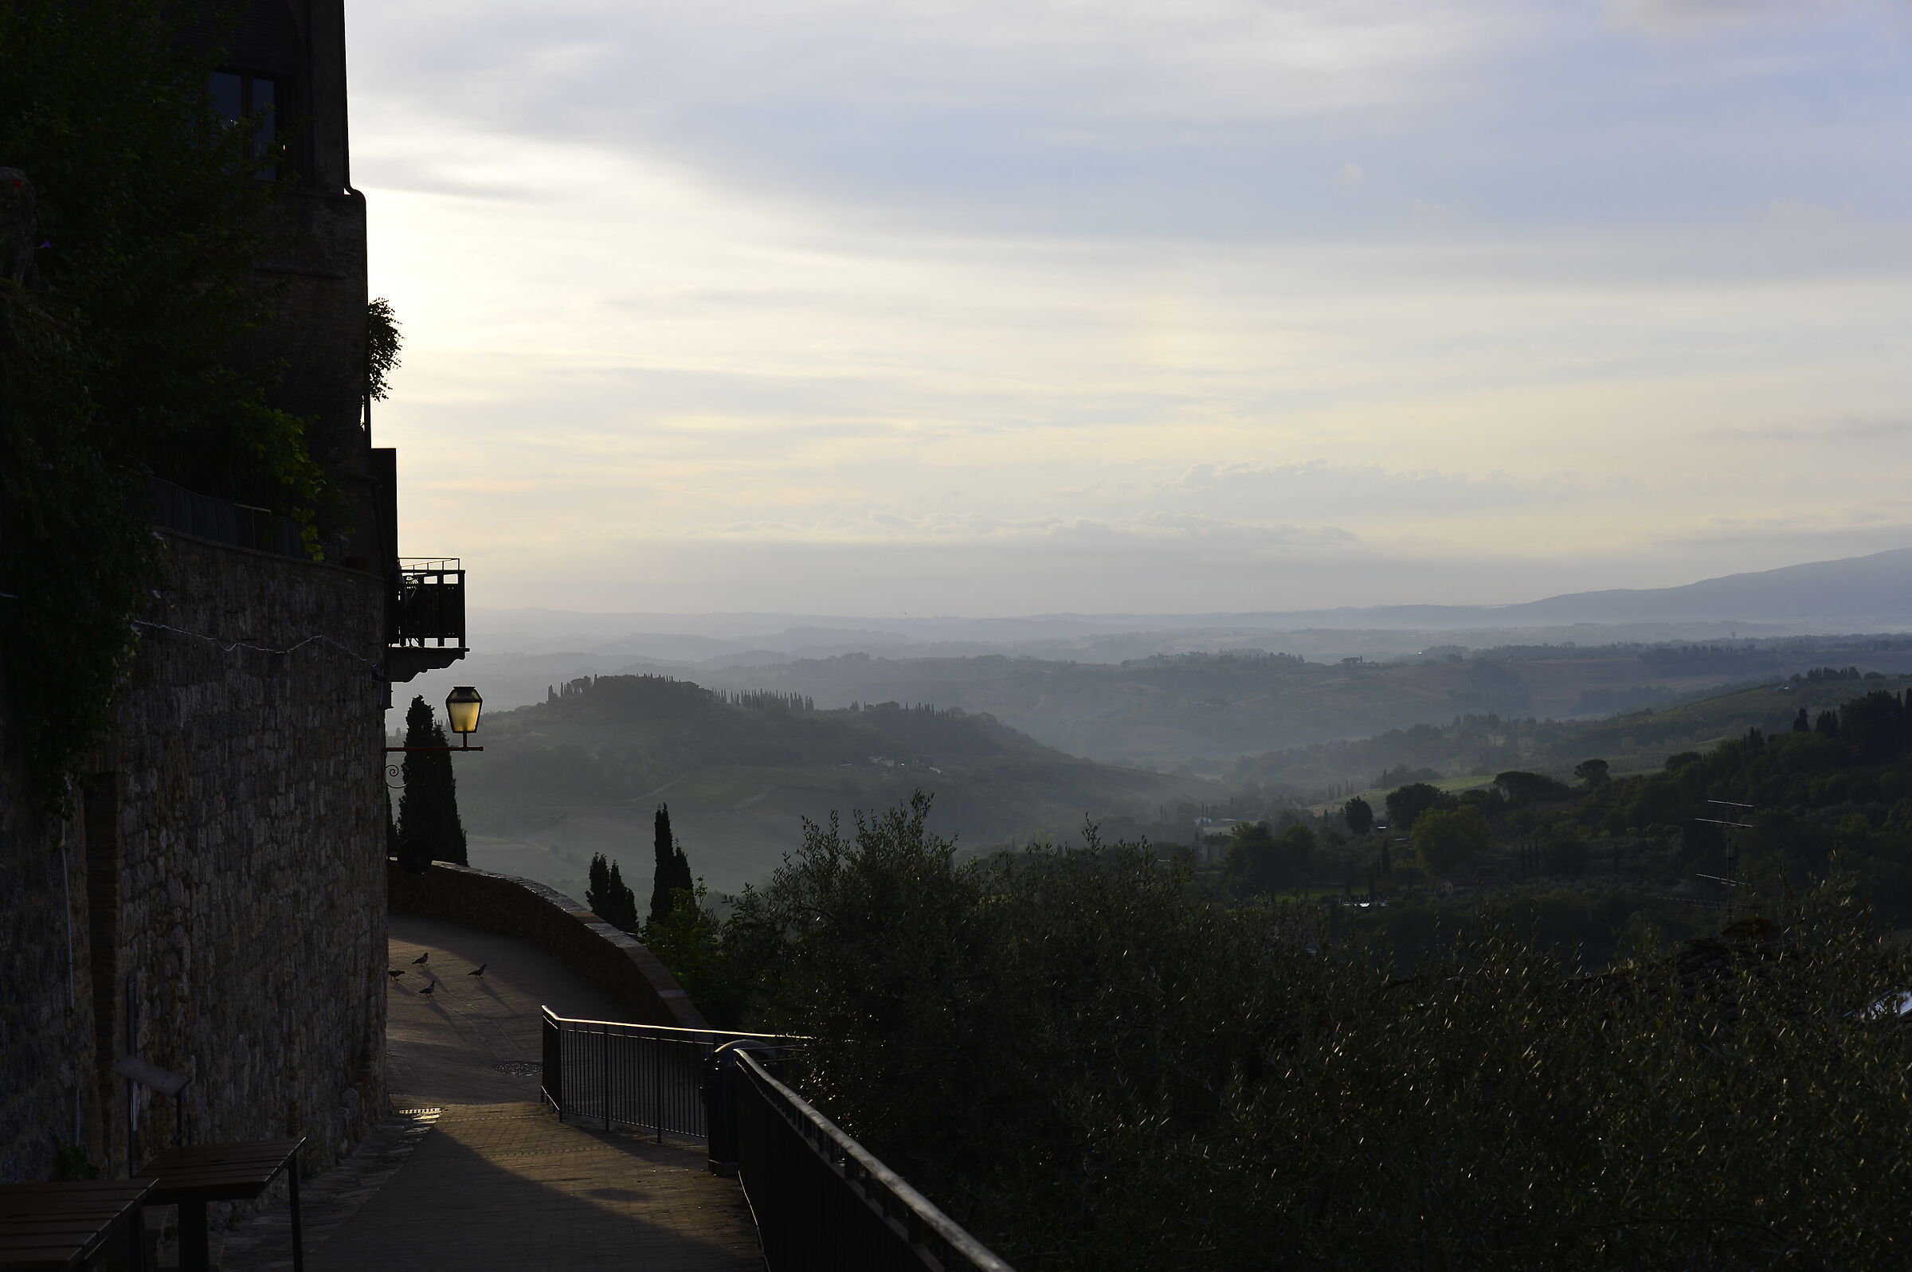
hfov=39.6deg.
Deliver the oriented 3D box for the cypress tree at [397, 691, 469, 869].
[{"bbox_3d":[-12.411,4.059,63.000,1.700,5.400,1.700,0,1,-12],"label":"cypress tree"}]

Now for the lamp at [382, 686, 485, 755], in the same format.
[{"bbox_3d":[-5.803,0.938,29.500,1.130,0.780,0.420,0,1,-12],"label":"lamp"}]

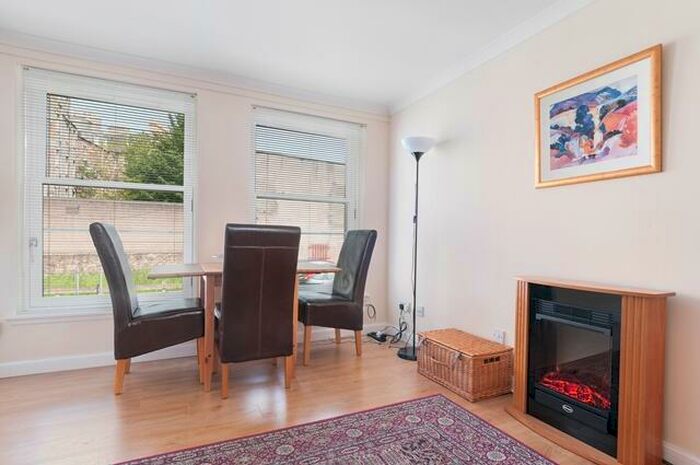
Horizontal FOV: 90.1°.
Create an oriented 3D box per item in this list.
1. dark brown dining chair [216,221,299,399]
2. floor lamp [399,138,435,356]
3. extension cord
[{"bbox_3d":[-0.651,0.485,2.365,0.450,1.050,0.630,1,-1,-26],"label":"dark brown dining chair"},{"bbox_3d":[0.548,0.121,2.947,0.290,1.816,0.290,1,-1,0],"label":"floor lamp"},{"bbox_3d":[0.253,1.004,3.374,0.230,0.055,0.070,0,-1,30],"label":"extension cord"}]

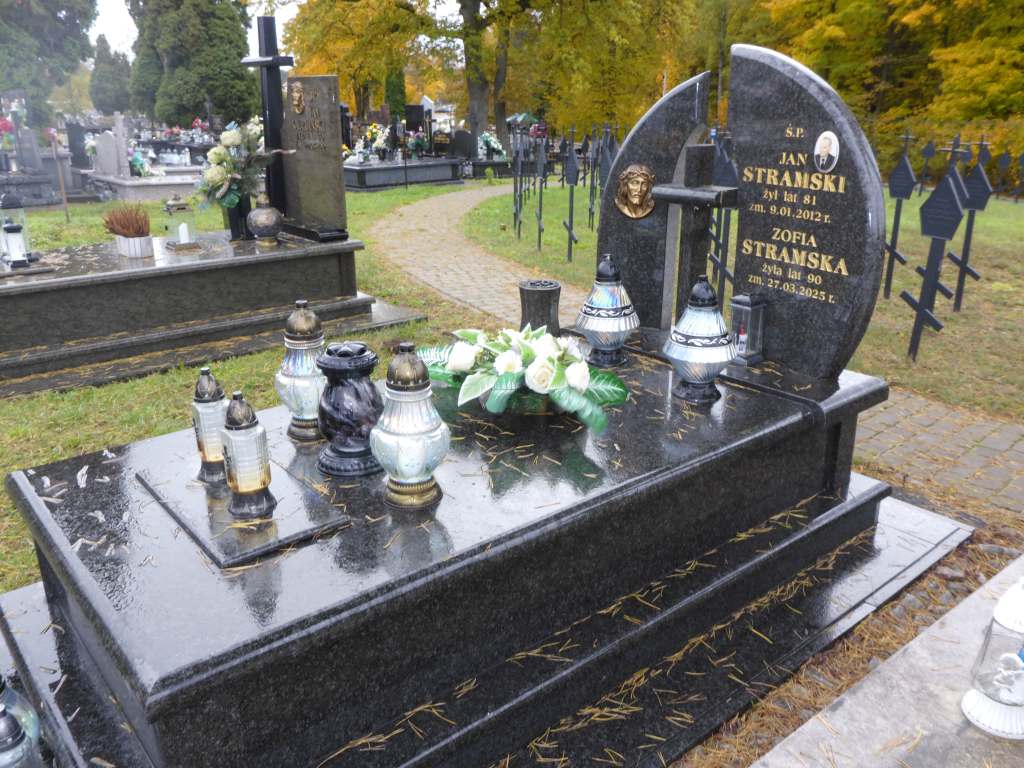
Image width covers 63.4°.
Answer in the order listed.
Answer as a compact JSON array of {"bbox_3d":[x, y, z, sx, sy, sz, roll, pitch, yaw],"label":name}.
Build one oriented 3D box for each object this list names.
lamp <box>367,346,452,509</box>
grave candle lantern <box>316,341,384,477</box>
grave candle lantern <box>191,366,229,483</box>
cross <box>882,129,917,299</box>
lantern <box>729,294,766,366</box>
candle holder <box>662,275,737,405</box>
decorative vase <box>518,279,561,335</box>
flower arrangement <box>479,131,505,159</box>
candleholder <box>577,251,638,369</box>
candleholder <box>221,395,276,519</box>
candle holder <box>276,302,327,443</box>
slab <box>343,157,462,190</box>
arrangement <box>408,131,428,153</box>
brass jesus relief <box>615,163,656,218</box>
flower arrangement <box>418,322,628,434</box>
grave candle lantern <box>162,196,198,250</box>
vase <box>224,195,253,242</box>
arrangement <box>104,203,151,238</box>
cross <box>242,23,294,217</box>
[{"bbox_3d":[-0.204,0.076,1.676,0.161,0.333,0.161,0,20,0],"label":"lamp"},{"bbox_3d":[-0.361,0.047,1.841,0.150,0.274,0.150,0,20,0],"label":"grave candle lantern"},{"bbox_3d":[-0.677,0.091,1.859,0.077,0.260,0.077,-6,18,-20],"label":"grave candle lantern"},{"bbox_3d":[2.908,-1.267,6.206,0.080,1.270,0.250,-13,22,-38],"label":"cross"},{"bbox_3d":[0.789,-0.182,2.764,0.083,0.222,0.083,-13,22,-38],"label":"lantern"},{"bbox_3d":[0.523,-0.131,2.274,0.202,0.335,0.202,0,20,0],"label":"candle holder"},{"bbox_3d":[0.085,-0.208,2.646,0.132,0.224,0.132,0,20,0],"label":"decorative vase"},{"bbox_3d":[-0.387,-4.526,15.654,0.500,0.540,0.420,0,17,-2],"label":"flower arrangement"},{"bbox_3d":[0.300,-0.232,2.553,0.196,0.336,0.196,0,20,0],"label":"candleholder"},{"bbox_3d":[-0.519,0.129,1.598,0.094,0.240,0.094,-15,25,-37],"label":"candleholder"},{"bbox_3d":[-0.500,-0.030,1.961,0.134,0.338,0.134,-15,25,-37],"label":"candle holder"},{"bbox_3d":[-1.816,-3.361,13.199,2.000,0.430,1.050,-13,22,-38],"label":"slab"},{"bbox_3d":[-1.551,-4.022,13.740,0.340,0.380,0.300,-1,17,-6],"label":"arrangement"},{"bbox_3d":[0.404,-0.617,2.694,0.048,0.168,0.136,-15,25,-37],"label":"brass jesus relief"},{"bbox_3d":[0.051,-0.043,2.234,0.528,0.188,0.352,7,20,17],"label":"flower arrangement"},{"bbox_3d":[-2.011,-0.974,5.026,0.190,0.320,0.190,-13,22,-38],"label":"grave candle lantern"},{"bbox_3d":[-1.646,-1.016,4.993,0.132,0.296,0.132,-15,25,-37],"label":"vase"},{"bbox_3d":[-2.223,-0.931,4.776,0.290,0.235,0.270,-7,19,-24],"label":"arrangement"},{"bbox_3d":[-1.558,-1.677,5.304,0.120,1.224,0.480,-15,25,-37],"label":"cross"}]

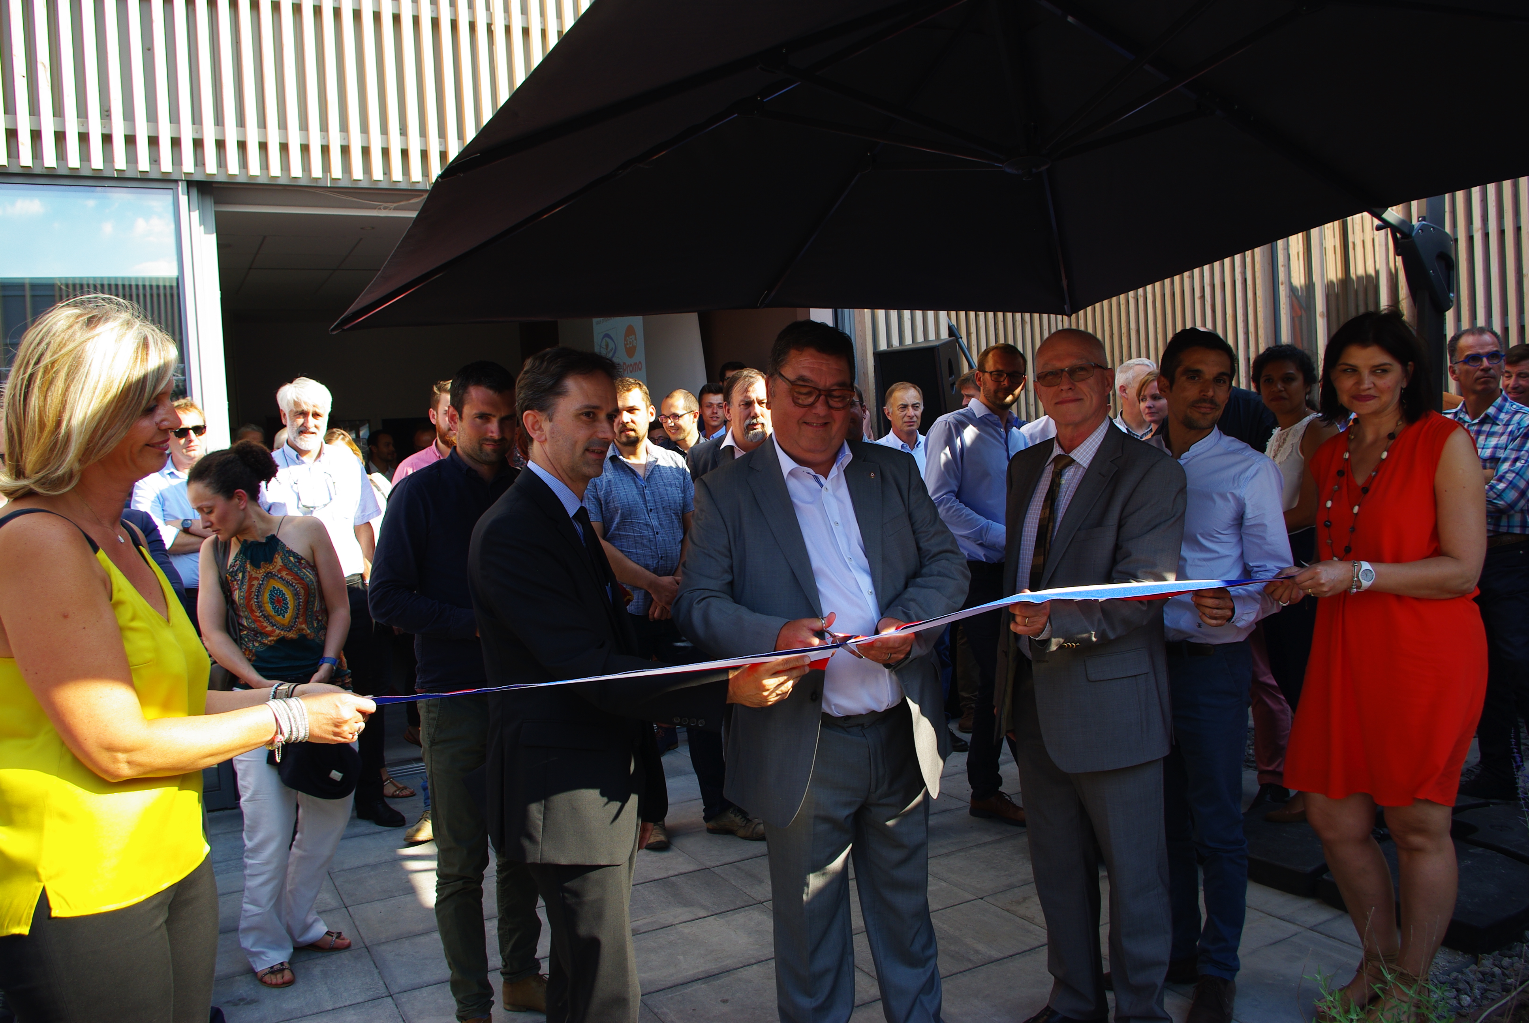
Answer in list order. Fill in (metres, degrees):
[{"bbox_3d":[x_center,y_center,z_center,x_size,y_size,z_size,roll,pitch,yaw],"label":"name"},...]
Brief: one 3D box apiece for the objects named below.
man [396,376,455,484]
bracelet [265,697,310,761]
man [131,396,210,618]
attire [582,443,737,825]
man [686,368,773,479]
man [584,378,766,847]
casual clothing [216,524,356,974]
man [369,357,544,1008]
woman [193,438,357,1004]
[{"bbox_3d":[-1.205,0.368,4.550,0.540,1.780,0.360,-5,5,-24],"label":"man"},{"bbox_3d":[-0.624,0.284,1.500,0.055,0.080,0.060,-7,6,-37],"label":"bracelet"},{"bbox_3d":[-2.206,0.446,4.450,0.560,1.750,0.360,-6,6,-28],"label":"man"},{"bbox_3d":[-0.399,0.456,4.430,0.540,1.440,0.340,-5,5,-17],"label":"attire"},{"bbox_3d":[-0.044,0.325,4.450,0.550,1.760,0.350,-4,5,-11],"label":"man"},{"bbox_3d":[-0.385,0.350,4.430,0.600,1.750,0.400,-5,5,-17],"label":"man"},{"bbox_3d":[-1.442,0.668,3.460,0.420,1.280,0.320,-5,5,-21],"label":"casual clothing"},{"bbox_3d":[-0.790,0.472,3.170,0.580,1.770,0.420,-6,6,-30],"label":"man"},{"bbox_3d":[-1.466,0.575,3.450,0.490,1.590,0.380,-5,5,-21],"label":"woman"}]

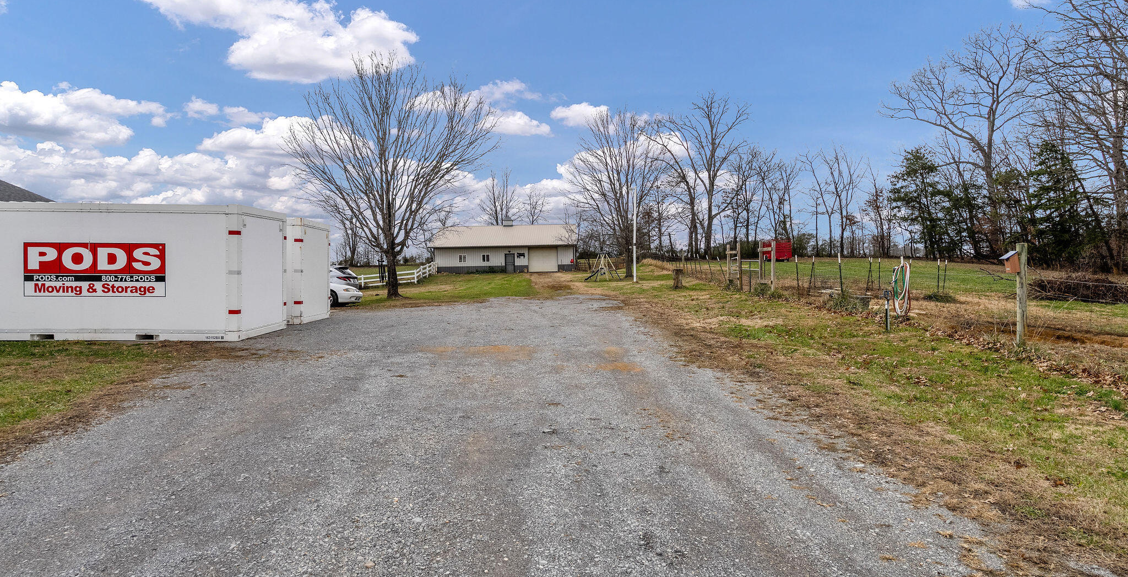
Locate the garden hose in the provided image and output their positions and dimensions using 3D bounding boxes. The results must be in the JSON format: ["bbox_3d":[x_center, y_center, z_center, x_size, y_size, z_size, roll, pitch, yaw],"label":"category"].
[{"bbox_3d":[8.280,0.000,14.600,0.400,1.340,0.280,0,1,0],"label":"garden hose"}]

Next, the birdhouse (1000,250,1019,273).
[{"bbox_3d":[7.470,-0.450,9.980,0.240,0.400,0.180,0,1,0],"label":"birdhouse"}]

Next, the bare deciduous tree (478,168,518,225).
[{"bbox_3d":[-9.700,-10.400,87.000,6.200,14.300,6.000,0,1,0],"label":"bare deciduous tree"}]

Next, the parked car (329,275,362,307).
[{"bbox_3d":[-9.600,-0.050,21.800,4.550,1.400,1.720,0,1,0],"label":"parked car"}]

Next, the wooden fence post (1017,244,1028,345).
[{"bbox_3d":[7.700,0.080,10.000,0.150,1.740,0.150,0,1,0],"label":"wooden fence post"}]

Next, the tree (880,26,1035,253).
[{"bbox_3d":[36.800,-13.500,55.000,12.800,21.400,12.400,0,1,0],"label":"tree"}]

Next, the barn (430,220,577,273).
[{"bbox_3d":[-6.300,-4.800,67.500,15.200,6.000,12.600,0,1,0],"label":"barn"}]

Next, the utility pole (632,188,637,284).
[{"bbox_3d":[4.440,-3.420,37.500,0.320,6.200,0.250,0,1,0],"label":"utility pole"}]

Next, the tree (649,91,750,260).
[{"bbox_3d":[17.600,-14.900,77.000,12.800,21.600,12.000,0,1,0],"label":"tree"}]

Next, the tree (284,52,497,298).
[{"bbox_3d":[-6.950,-4.600,24.000,8.500,9.950,8.300,0,1,0],"label":"tree"}]

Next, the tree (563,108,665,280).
[{"bbox_3d":[4.150,-7.550,47.000,7.800,13.500,7.600,0,1,0],"label":"tree"}]

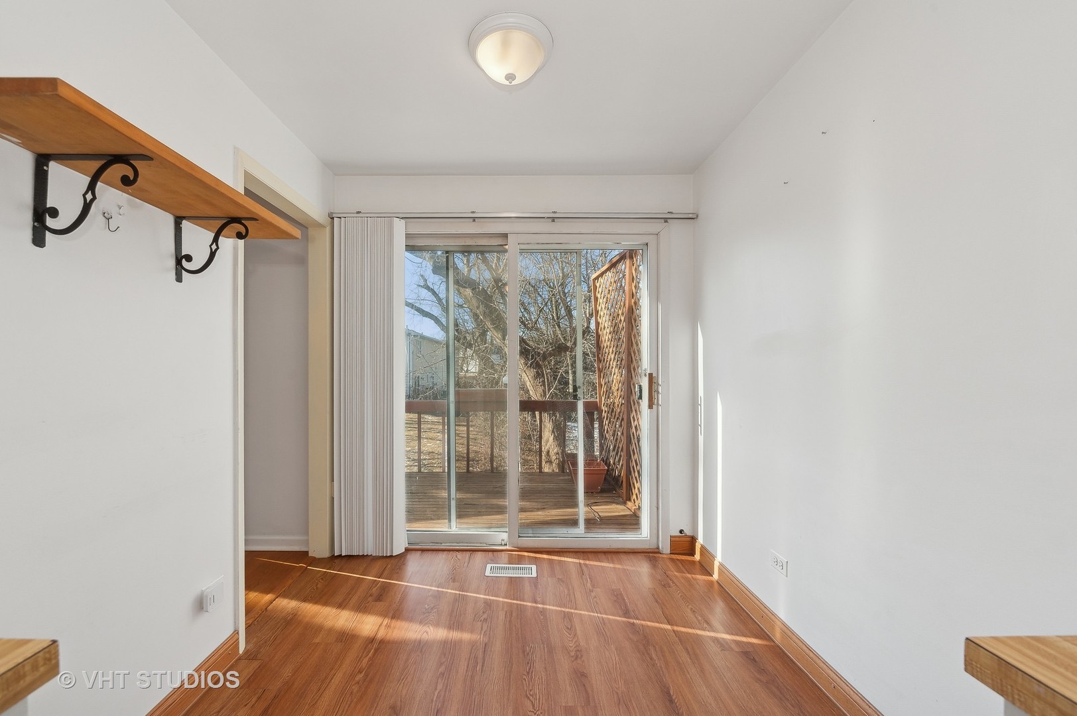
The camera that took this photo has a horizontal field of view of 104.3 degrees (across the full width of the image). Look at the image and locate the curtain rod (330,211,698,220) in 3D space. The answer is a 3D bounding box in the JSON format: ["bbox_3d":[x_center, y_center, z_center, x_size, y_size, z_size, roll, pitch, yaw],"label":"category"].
[{"bbox_3d":[-0.153,-0.884,2.595,2.270,0.035,0.042,0,-1,-1],"label":"curtain rod"}]

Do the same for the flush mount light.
[{"bbox_3d":[-0.105,-1.118,1.592,0.325,0.135,0.325,0,-1,0],"label":"flush mount light"}]

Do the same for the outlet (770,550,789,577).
[{"bbox_3d":[1.032,0.880,1.792,0.008,0.071,0.115,0,-1,-2],"label":"outlet"}]

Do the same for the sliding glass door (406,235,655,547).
[{"bbox_3d":[-0.140,0.214,2.735,1.820,2.010,0.100,0,-1,-1],"label":"sliding glass door"}]

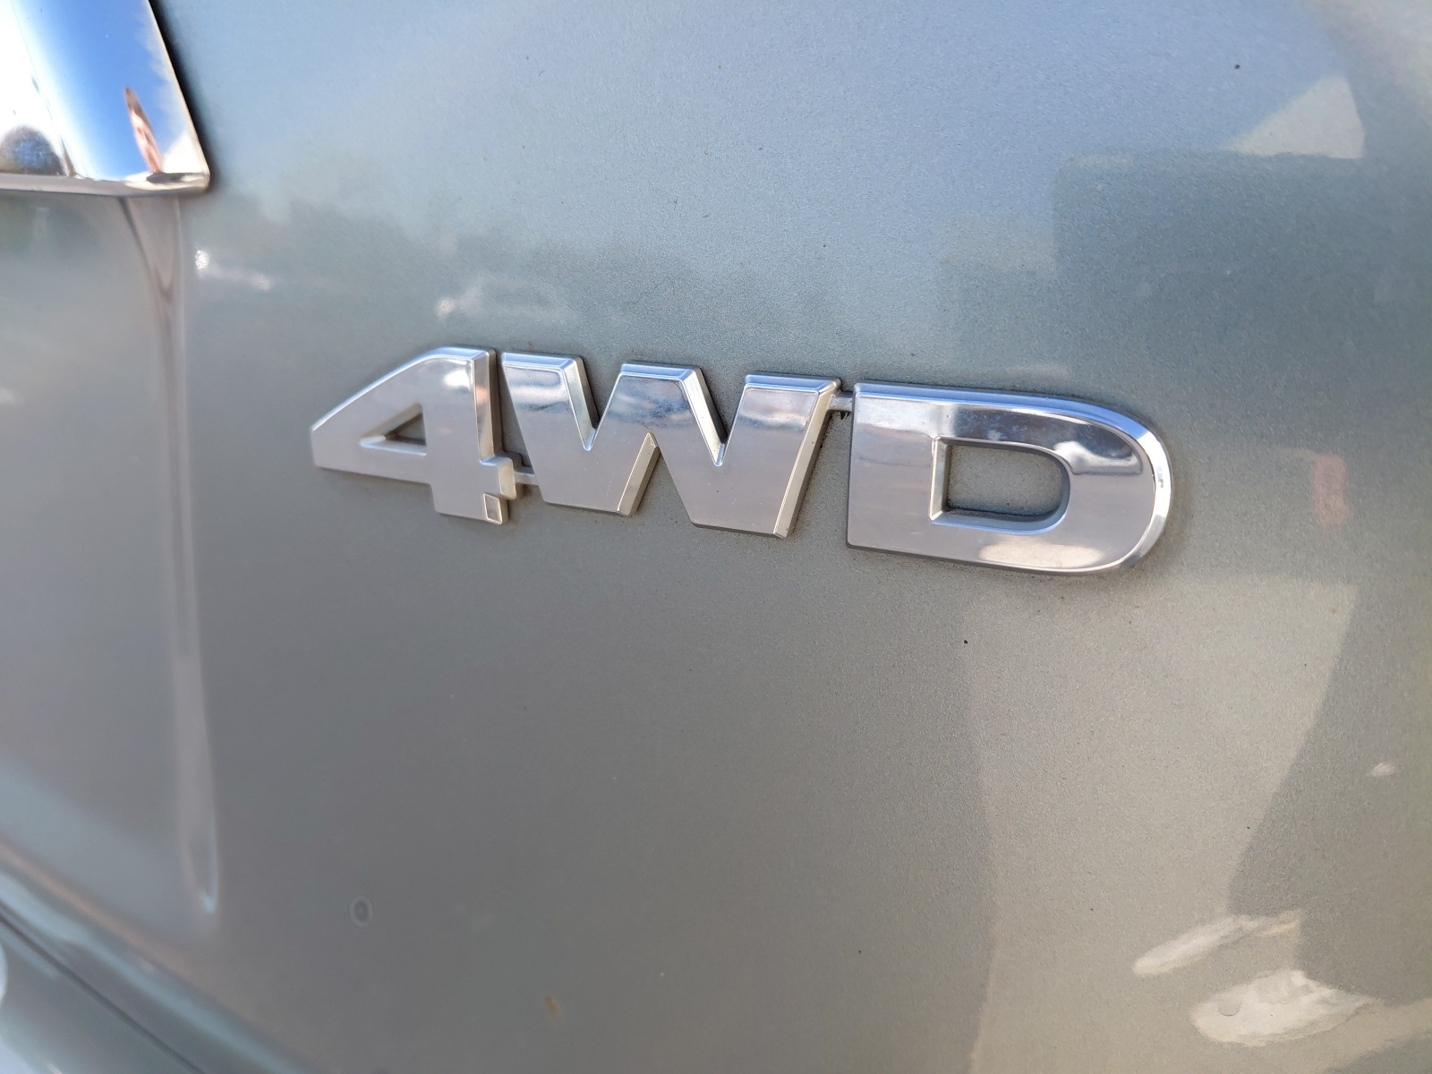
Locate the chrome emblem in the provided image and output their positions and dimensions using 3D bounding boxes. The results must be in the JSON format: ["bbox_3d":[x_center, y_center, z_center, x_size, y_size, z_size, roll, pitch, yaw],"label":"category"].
[{"bbox_3d":[-0.012,-0.012,0.156,0.148,0.029,0.005,9,17,29],"label":"chrome emblem"}]

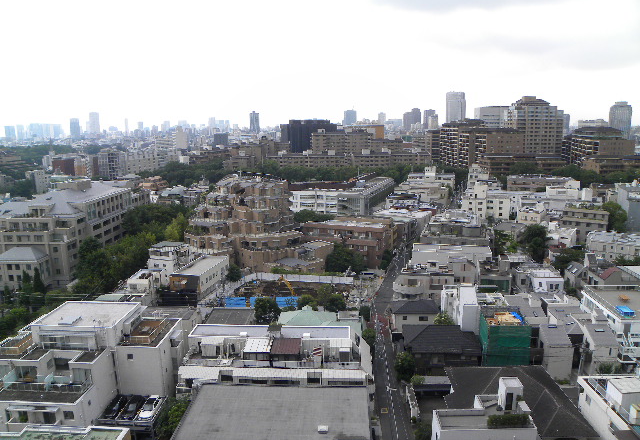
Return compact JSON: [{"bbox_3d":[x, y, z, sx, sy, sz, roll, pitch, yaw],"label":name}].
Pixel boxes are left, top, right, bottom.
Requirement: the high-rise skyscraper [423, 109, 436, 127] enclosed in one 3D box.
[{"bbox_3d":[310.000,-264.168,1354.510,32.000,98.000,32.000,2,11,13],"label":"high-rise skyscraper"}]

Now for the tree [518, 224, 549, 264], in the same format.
[{"bbox_3d":[61.666,8.363,138.843,7.400,12.000,7.400,0,10,0],"label":"tree"}]

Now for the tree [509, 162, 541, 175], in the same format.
[{"bbox_3d":[170.000,-41.085,399.292,23.000,13.000,16.000,0,11,2],"label":"tree"}]

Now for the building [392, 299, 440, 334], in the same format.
[{"bbox_3d":[18.600,19.175,95.700,9.100,6.900,7.600,1,11,3],"label":"building"}]

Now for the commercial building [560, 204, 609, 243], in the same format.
[{"bbox_3d":[91.000,2.464,165.511,13.800,13.000,9.000,8,13,34],"label":"commercial building"}]

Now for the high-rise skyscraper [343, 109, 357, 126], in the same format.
[{"bbox_3d":[114.374,-370.584,1863.722,46.000,104.000,40.000,0,11,0],"label":"high-rise skyscraper"}]

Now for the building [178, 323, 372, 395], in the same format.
[{"bbox_3d":[-6.000,22.203,72.052,27.000,9.700,11.500,0,11,2],"label":"building"}]

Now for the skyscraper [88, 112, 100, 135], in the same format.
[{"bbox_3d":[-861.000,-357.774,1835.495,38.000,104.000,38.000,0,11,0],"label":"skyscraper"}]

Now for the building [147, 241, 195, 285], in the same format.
[{"bbox_3d":[-39.300,11.269,127.289,7.000,11.300,9.000,3,11,16],"label":"building"}]

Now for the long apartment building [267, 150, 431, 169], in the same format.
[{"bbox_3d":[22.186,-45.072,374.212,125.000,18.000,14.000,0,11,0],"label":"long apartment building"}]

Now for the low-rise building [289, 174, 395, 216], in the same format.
[{"bbox_3d":[12.128,-11.607,239.840,34.000,14.500,62.000,4,11,20],"label":"low-rise building"}]

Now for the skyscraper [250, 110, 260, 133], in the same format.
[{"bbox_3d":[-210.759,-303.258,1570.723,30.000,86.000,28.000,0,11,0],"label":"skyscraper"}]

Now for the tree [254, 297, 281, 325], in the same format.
[{"bbox_3d":[-10.500,19.045,97.202,5.200,6.600,5.200,0,11,2],"label":"tree"}]

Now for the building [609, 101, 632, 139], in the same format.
[{"bbox_3d":[525.109,-158.093,844.765,34.000,96.000,33.000,7,13,31],"label":"building"}]

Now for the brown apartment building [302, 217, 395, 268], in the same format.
[{"bbox_3d":[8.900,6.264,151.988,24.500,11.700,19.000,4,12,19],"label":"brown apartment building"}]

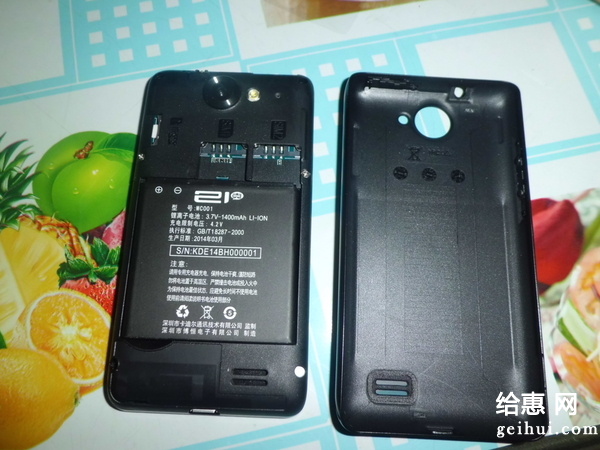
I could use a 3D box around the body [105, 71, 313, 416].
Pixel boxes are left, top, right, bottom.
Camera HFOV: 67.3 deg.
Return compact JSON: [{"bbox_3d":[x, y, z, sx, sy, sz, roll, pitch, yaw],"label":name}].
[{"bbox_3d":[-0.027,0.001,0.148,0.060,0.009,0.115,2,75,0],"label":"body"}]

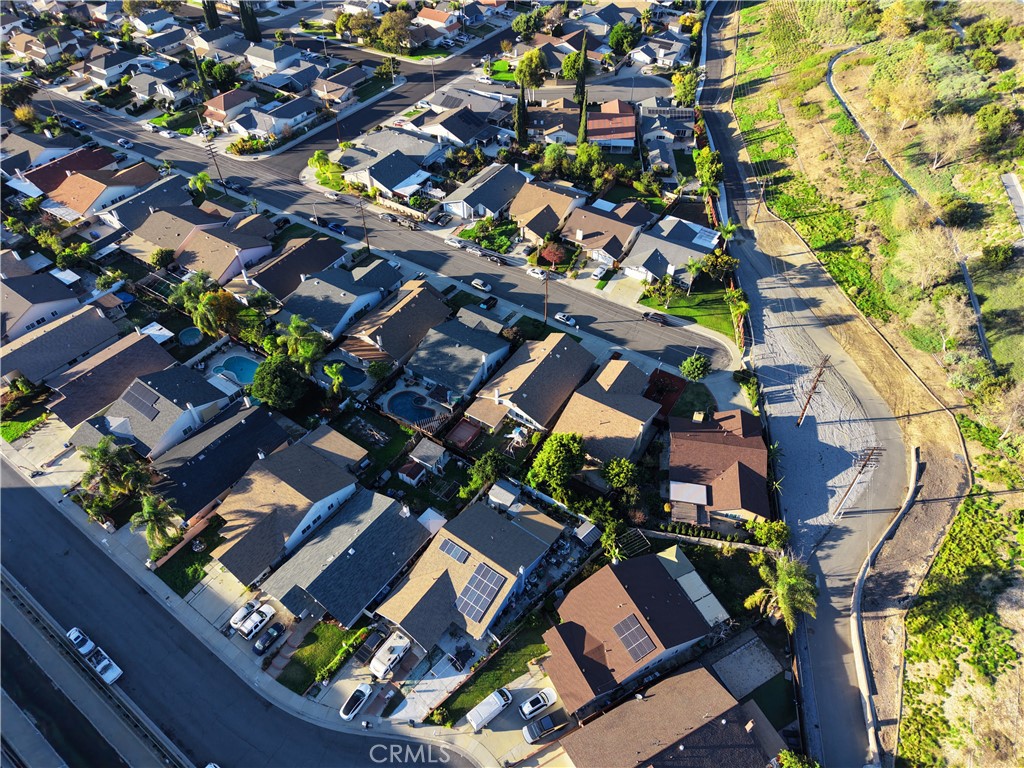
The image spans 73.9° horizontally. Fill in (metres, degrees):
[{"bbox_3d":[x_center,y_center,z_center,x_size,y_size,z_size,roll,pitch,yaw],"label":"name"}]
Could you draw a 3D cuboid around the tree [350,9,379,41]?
[{"bbox_3d":[-54.129,-131.194,249.691,10.000,10.400,9.600,-1,46,0],"label":"tree"}]

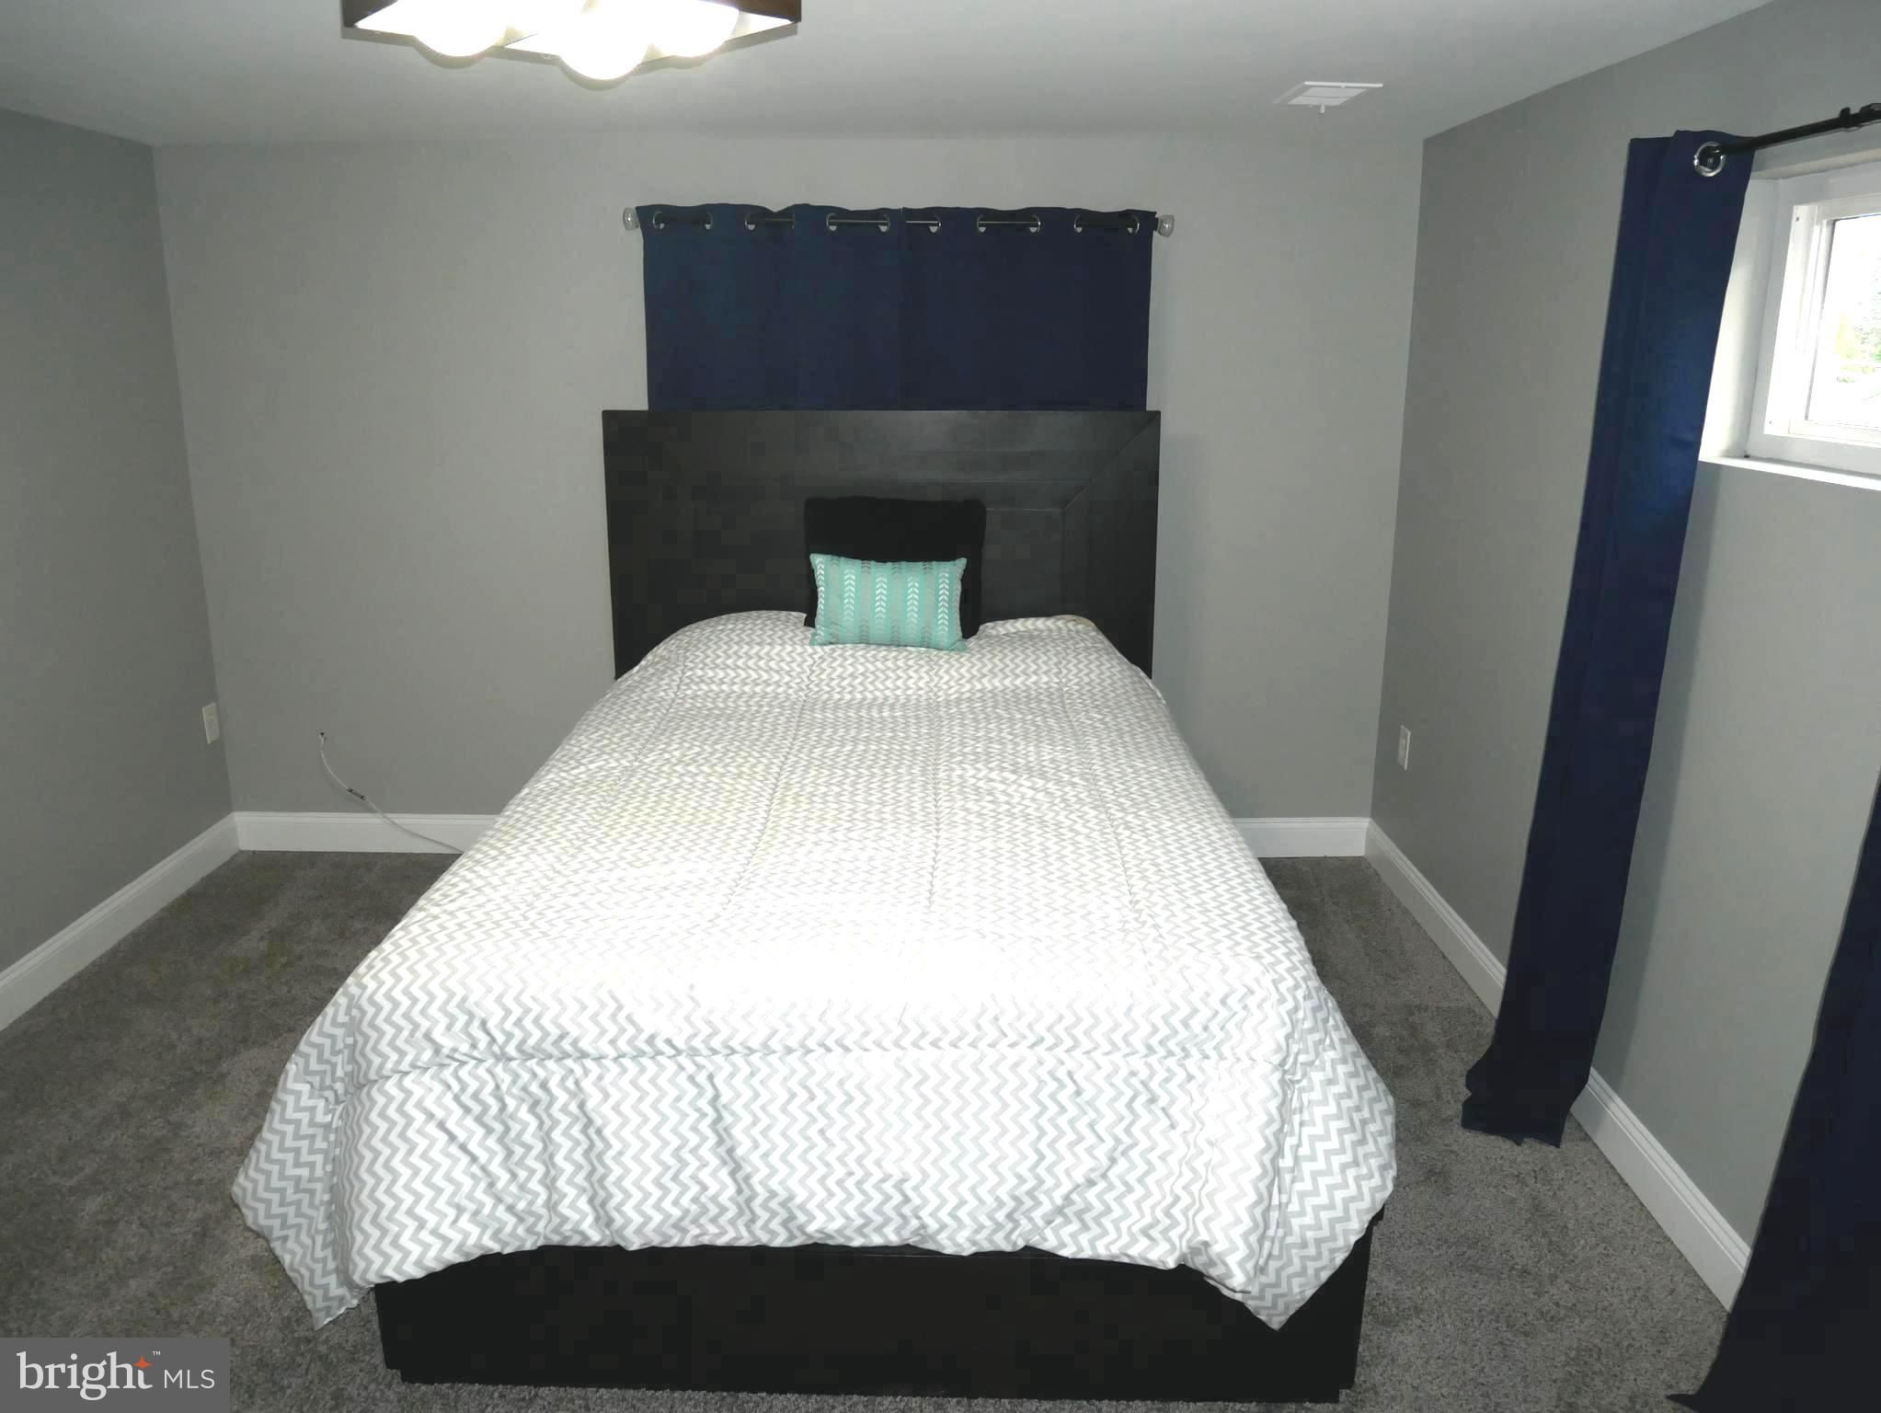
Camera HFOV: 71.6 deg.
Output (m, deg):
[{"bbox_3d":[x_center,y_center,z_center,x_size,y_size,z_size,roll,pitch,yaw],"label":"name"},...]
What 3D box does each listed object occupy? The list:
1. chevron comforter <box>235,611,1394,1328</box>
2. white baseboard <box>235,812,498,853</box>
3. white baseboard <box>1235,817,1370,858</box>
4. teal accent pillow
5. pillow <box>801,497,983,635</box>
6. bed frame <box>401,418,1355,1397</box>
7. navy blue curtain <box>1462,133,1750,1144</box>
[{"bbox_3d":[-0.194,0.347,2.865,1.840,0.720,2.130,0,15,0],"label":"chevron comforter"},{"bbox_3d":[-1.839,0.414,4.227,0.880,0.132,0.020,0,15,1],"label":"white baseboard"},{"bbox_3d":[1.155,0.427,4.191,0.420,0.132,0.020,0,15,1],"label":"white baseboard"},{"bbox_3d":[-0.148,-0.283,3.608,0.430,0.275,0.110,0,-9,1],"label":"teal accent pillow"},{"bbox_3d":[-0.132,-0.404,3.753,0.500,0.430,0.140,0,-5,1],"label":"pillow"},{"bbox_3d":[-0.148,0.102,2.936,1.640,1.404,2.280,0,15,0],"label":"bed frame"},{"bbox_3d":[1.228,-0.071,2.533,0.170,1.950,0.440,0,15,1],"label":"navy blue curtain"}]

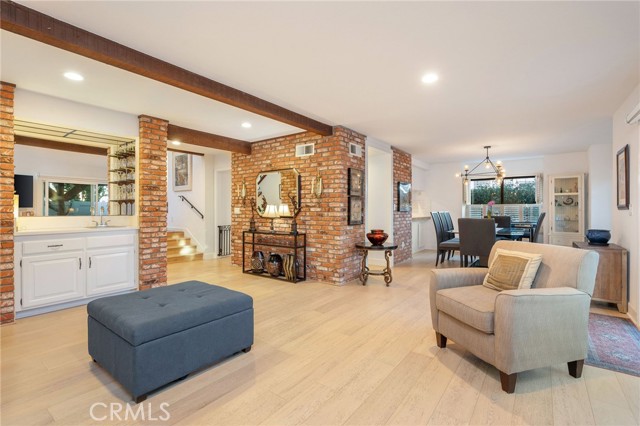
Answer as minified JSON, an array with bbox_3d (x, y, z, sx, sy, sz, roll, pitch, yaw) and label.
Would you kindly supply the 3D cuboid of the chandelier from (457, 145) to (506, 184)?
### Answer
[{"bbox_3d":[3.284,-0.950,6.131,0.900,0.780,0.950,0,1,37],"label":"chandelier"}]

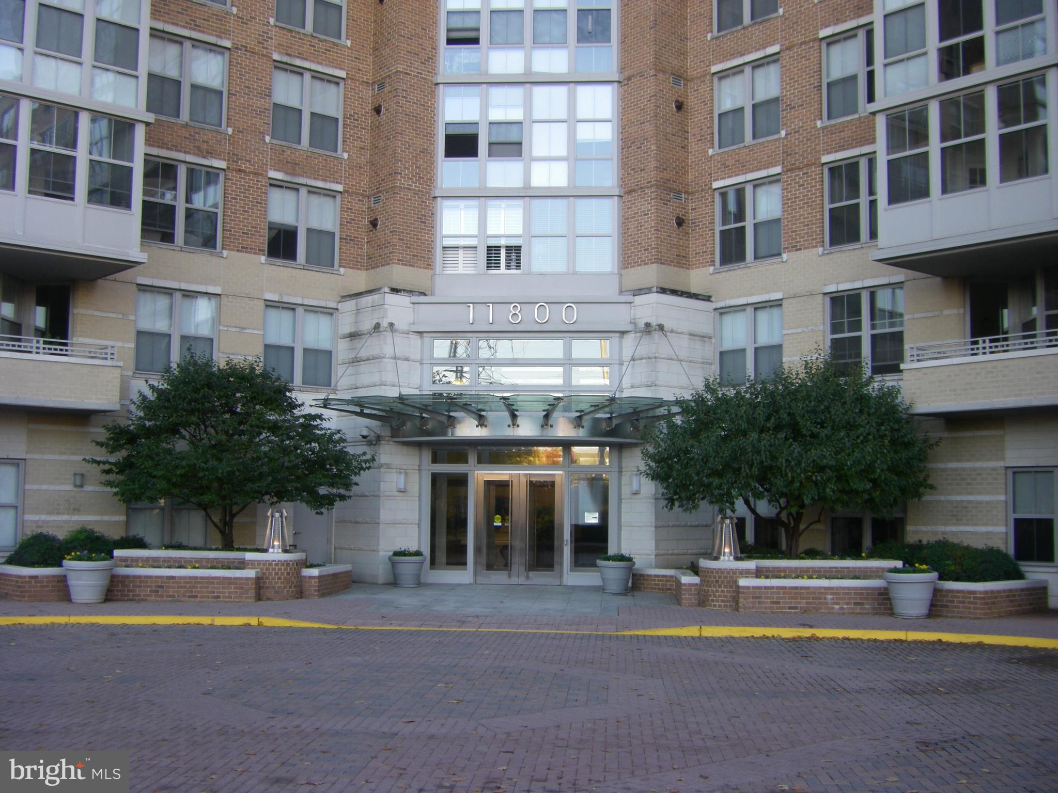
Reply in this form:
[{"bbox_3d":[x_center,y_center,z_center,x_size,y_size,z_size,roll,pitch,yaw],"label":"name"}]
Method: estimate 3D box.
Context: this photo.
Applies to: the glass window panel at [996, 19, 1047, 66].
[{"bbox_3d":[8.172,-5.873,21.311,0.050,0.610,0.890,5,-7,-41],"label":"glass window panel"}]

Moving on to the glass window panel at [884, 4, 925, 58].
[{"bbox_3d":[6.704,-6.506,22.901,0.060,0.822,0.841,5,-7,-41],"label":"glass window panel"}]

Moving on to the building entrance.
[{"bbox_3d":[-0.227,2.931,28.438,1.938,2.462,0.150,0,-5,4],"label":"building entrance"}]

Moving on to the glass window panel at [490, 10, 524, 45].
[{"bbox_3d":[-0.512,-8.786,30.541,0.809,0.864,0.060,0,-5,4],"label":"glass window panel"}]

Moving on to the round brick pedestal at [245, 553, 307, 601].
[{"bbox_3d":[-4.615,3.256,23.275,1.060,0.837,0.900,0,-5,4],"label":"round brick pedestal"}]

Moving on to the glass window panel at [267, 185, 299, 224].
[{"bbox_3d":[-5.489,-4.289,28.651,0.775,0.790,0.050,5,-7,-41],"label":"glass window panel"}]

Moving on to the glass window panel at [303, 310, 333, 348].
[{"bbox_3d":[-4.908,-1.563,29.851,0.779,0.813,0.060,5,-7,-41],"label":"glass window panel"}]

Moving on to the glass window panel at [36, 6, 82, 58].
[{"bbox_3d":[-8.473,-6.603,23.215,0.833,0.817,0.060,5,-7,-41],"label":"glass window panel"}]

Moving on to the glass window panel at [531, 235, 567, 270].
[{"bbox_3d":[0.472,-3.296,29.625,0.831,0.823,0.060,0,-5,4],"label":"glass window panel"}]

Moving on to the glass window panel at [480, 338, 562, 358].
[{"bbox_3d":[-0.193,-1.064,28.492,1.913,0.425,0.050,0,-5,4],"label":"glass window panel"}]

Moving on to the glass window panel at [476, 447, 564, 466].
[{"bbox_3d":[-0.192,1.289,27.749,1.868,0.389,0.060,0,-5,4],"label":"glass window panel"}]

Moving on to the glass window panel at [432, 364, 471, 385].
[{"bbox_3d":[-1.756,-0.487,29.083,0.876,0.471,0.060,0,-5,4],"label":"glass window panel"}]

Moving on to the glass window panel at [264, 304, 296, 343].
[{"bbox_3d":[-5.665,-1.632,29.197,0.785,0.810,0.060,5,-7,-41],"label":"glass window panel"}]

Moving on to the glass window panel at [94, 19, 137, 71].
[{"bbox_3d":[-7.936,-6.762,24.714,0.841,0.828,0.060,5,-7,-41],"label":"glass window panel"}]

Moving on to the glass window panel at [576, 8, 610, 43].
[{"bbox_3d":[1.501,-8.597,29.802,0.776,0.831,0.060,0,-5,4],"label":"glass window panel"}]

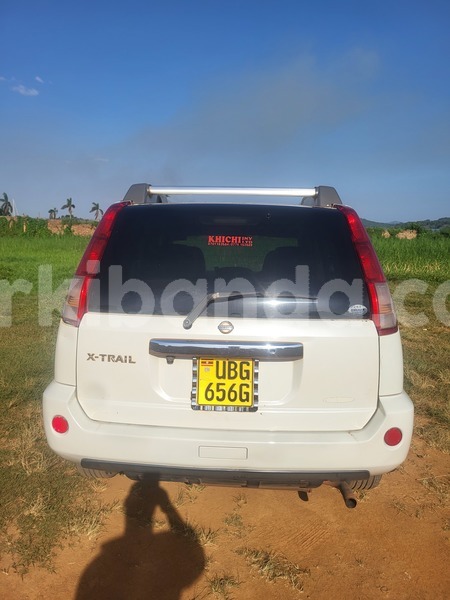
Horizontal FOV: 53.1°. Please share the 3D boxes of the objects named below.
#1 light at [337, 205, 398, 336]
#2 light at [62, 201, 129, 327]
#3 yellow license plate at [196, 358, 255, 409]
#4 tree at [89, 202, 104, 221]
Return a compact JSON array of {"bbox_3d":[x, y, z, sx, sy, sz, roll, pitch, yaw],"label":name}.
[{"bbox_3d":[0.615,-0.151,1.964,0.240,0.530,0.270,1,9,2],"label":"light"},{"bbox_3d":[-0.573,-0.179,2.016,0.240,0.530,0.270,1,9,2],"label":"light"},{"bbox_3d":[0.002,0.354,1.920,0.245,0.215,0.020,2,2,3],"label":"yellow license plate"},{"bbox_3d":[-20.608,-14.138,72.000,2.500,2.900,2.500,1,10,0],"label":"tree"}]

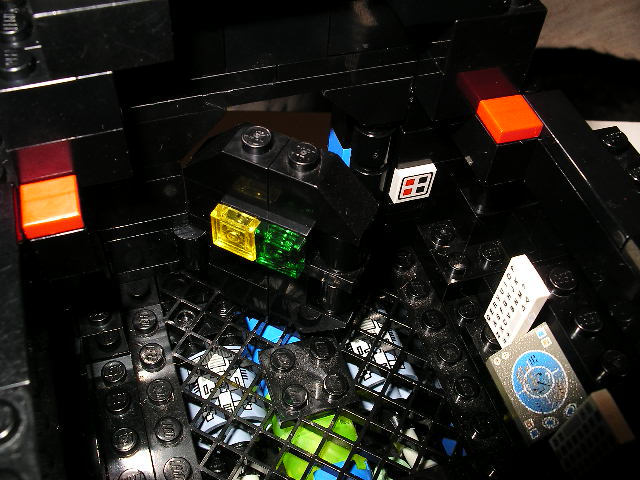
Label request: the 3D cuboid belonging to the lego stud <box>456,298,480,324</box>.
[{"bbox_3d":[0.031,0.015,0.142,0.005,0.002,0.005,2,52,-3],"label":"lego stud"}]

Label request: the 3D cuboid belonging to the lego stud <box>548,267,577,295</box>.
[{"bbox_3d":[0.040,0.007,0.115,0.005,0.002,0.005,2,52,-3],"label":"lego stud"}]

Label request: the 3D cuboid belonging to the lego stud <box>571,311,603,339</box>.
[{"bbox_3d":[0.045,0.014,0.114,0.005,0.002,0.005,2,52,-3],"label":"lego stud"}]

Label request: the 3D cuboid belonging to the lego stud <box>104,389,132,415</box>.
[{"bbox_3d":[-0.037,0.031,0.127,0.005,0.002,0.005,-13,54,-14],"label":"lego stud"}]

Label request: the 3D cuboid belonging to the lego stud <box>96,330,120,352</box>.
[{"bbox_3d":[-0.042,0.020,0.137,0.005,0.002,0.005,-13,54,-14],"label":"lego stud"}]

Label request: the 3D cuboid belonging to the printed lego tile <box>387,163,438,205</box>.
[{"bbox_3d":[0.019,-0.012,0.143,0.008,0.008,0.003,-13,54,-14],"label":"printed lego tile"}]

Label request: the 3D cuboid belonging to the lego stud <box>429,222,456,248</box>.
[{"bbox_3d":[0.027,-0.001,0.149,0.005,0.002,0.005,-13,54,-14],"label":"lego stud"}]

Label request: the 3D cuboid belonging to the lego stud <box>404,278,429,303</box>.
[{"bbox_3d":[0.021,0.011,0.146,0.005,0.002,0.005,2,52,-3],"label":"lego stud"}]

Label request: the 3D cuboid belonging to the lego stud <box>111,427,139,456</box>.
[{"bbox_3d":[-0.034,0.036,0.121,0.005,0.002,0.005,2,52,-3],"label":"lego stud"}]

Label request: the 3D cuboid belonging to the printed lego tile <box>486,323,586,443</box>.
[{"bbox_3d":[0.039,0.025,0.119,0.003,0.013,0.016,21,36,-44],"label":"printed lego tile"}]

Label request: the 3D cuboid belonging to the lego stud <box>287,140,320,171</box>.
[{"bbox_3d":[-0.002,-0.013,0.104,0.005,0.002,0.005,2,52,-3],"label":"lego stud"}]

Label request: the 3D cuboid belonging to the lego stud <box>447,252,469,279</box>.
[{"bbox_3d":[0.028,0.005,0.142,0.005,0.002,0.005,-13,54,-14],"label":"lego stud"}]

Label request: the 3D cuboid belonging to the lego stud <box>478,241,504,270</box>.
[{"bbox_3d":[0.036,0.003,0.144,0.005,0.002,0.005,-13,54,-14],"label":"lego stud"}]

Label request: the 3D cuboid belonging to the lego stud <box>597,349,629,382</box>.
[{"bbox_3d":[0.047,0.020,0.110,0.005,0.002,0.005,2,52,-3],"label":"lego stud"}]

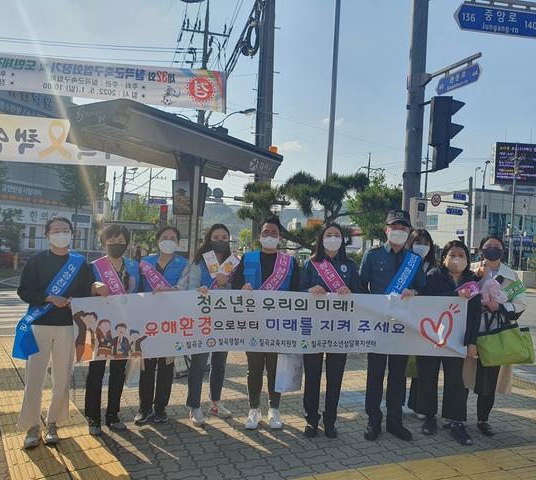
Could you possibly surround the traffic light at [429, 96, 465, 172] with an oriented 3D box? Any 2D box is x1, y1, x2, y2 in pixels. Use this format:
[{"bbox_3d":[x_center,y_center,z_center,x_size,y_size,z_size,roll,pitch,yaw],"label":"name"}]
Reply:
[{"bbox_3d":[2.602,-1.528,6.950,0.400,1.040,0.355,3,0,4],"label":"traffic light"}]

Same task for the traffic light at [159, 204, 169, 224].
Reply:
[{"bbox_3d":[-5.060,-1.168,23.500,0.360,1.030,0.320,3,0,-22],"label":"traffic light"}]

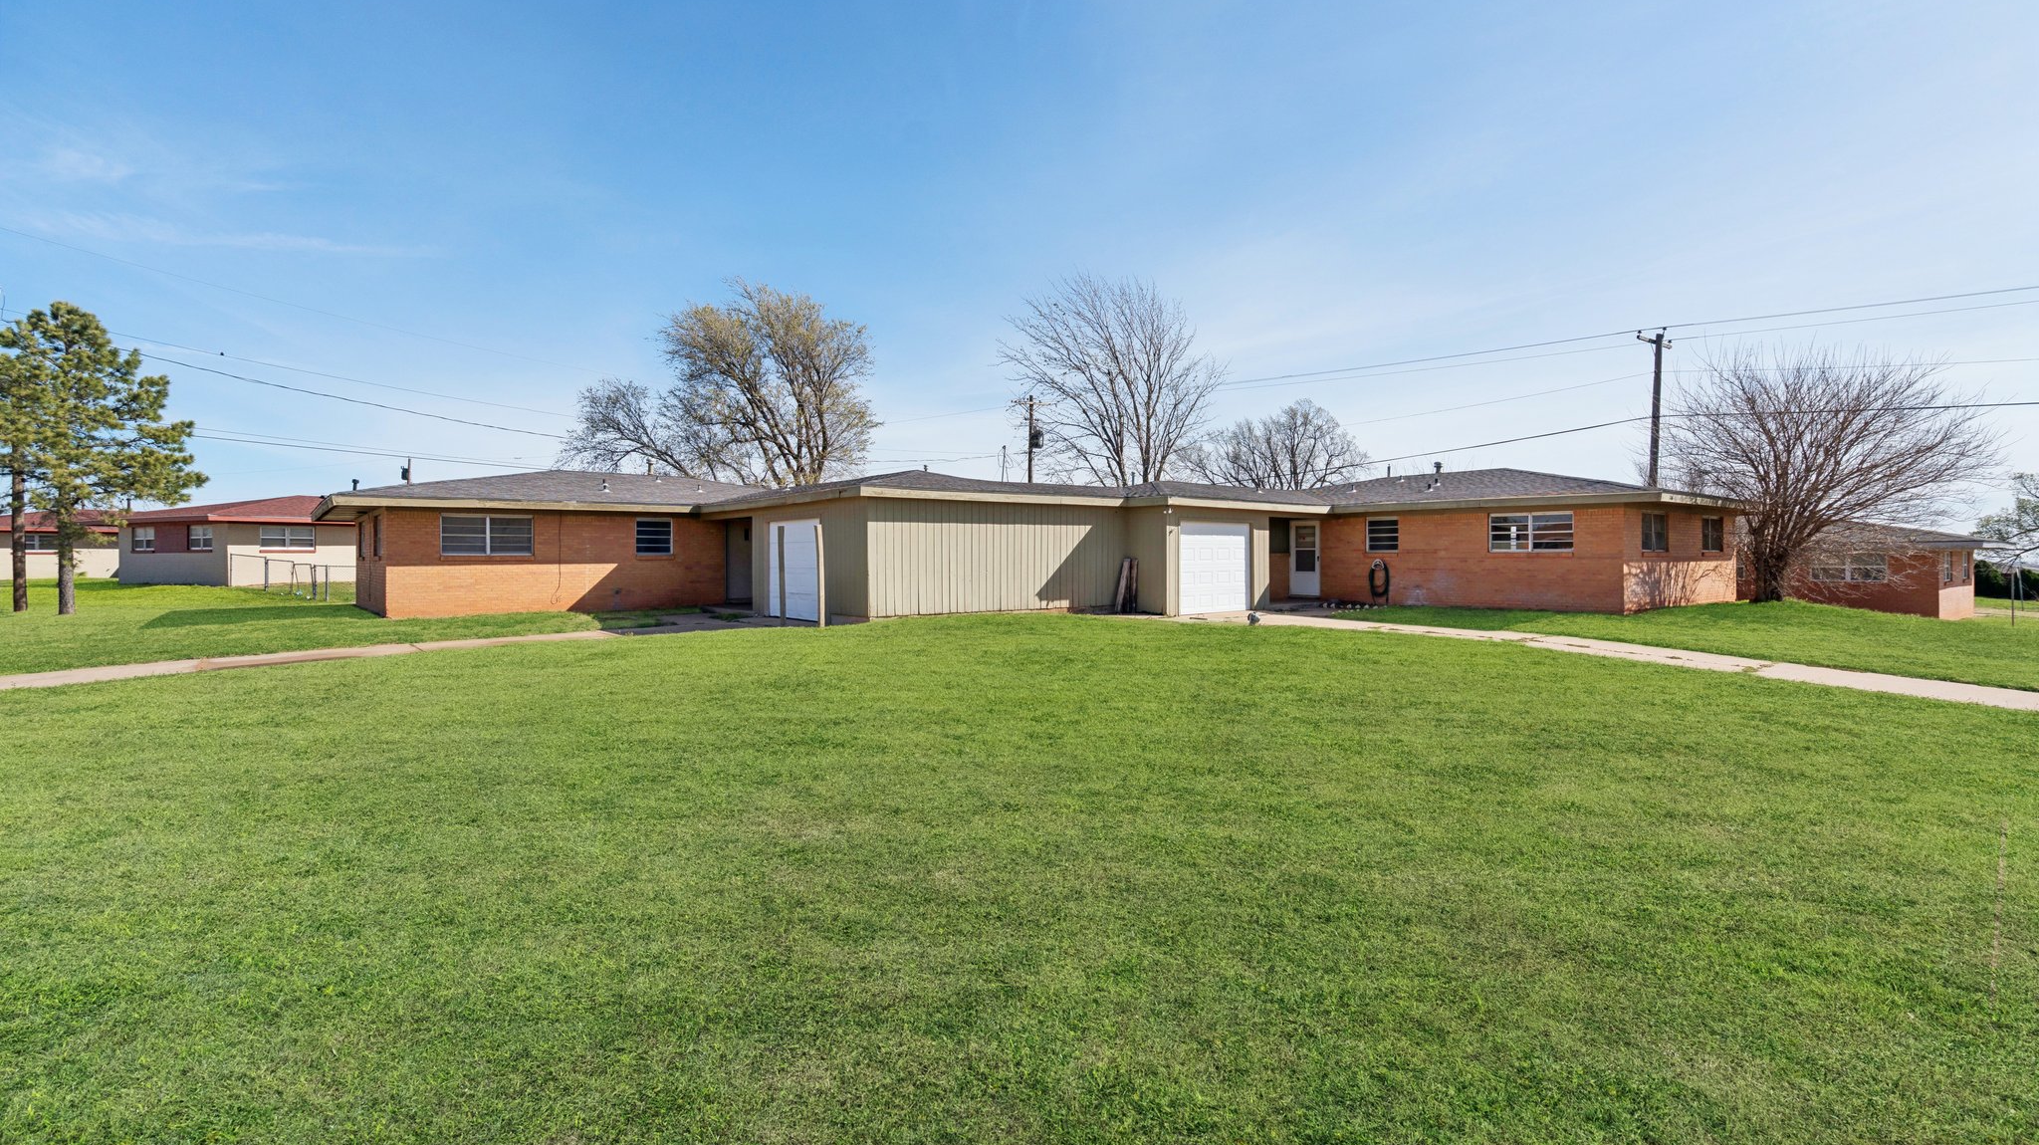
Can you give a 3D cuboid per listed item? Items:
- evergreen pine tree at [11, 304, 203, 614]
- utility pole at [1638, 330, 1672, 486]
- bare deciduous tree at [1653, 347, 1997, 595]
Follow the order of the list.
[{"bbox_3d":[-21.700,-2.680,21.400,4.000,7.300,4.000,1,2,45],"label":"evergreen pine tree"},{"bbox_3d":[20.970,-3.470,30.000,2.200,9.100,0.400,-1,1,-33],"label":"utility pole"},{"bbox_3d":[20.600,-2.500,23.300,7.200,6.700,6.900,-1,2,-41],"label":"bare deciduous tree"}]

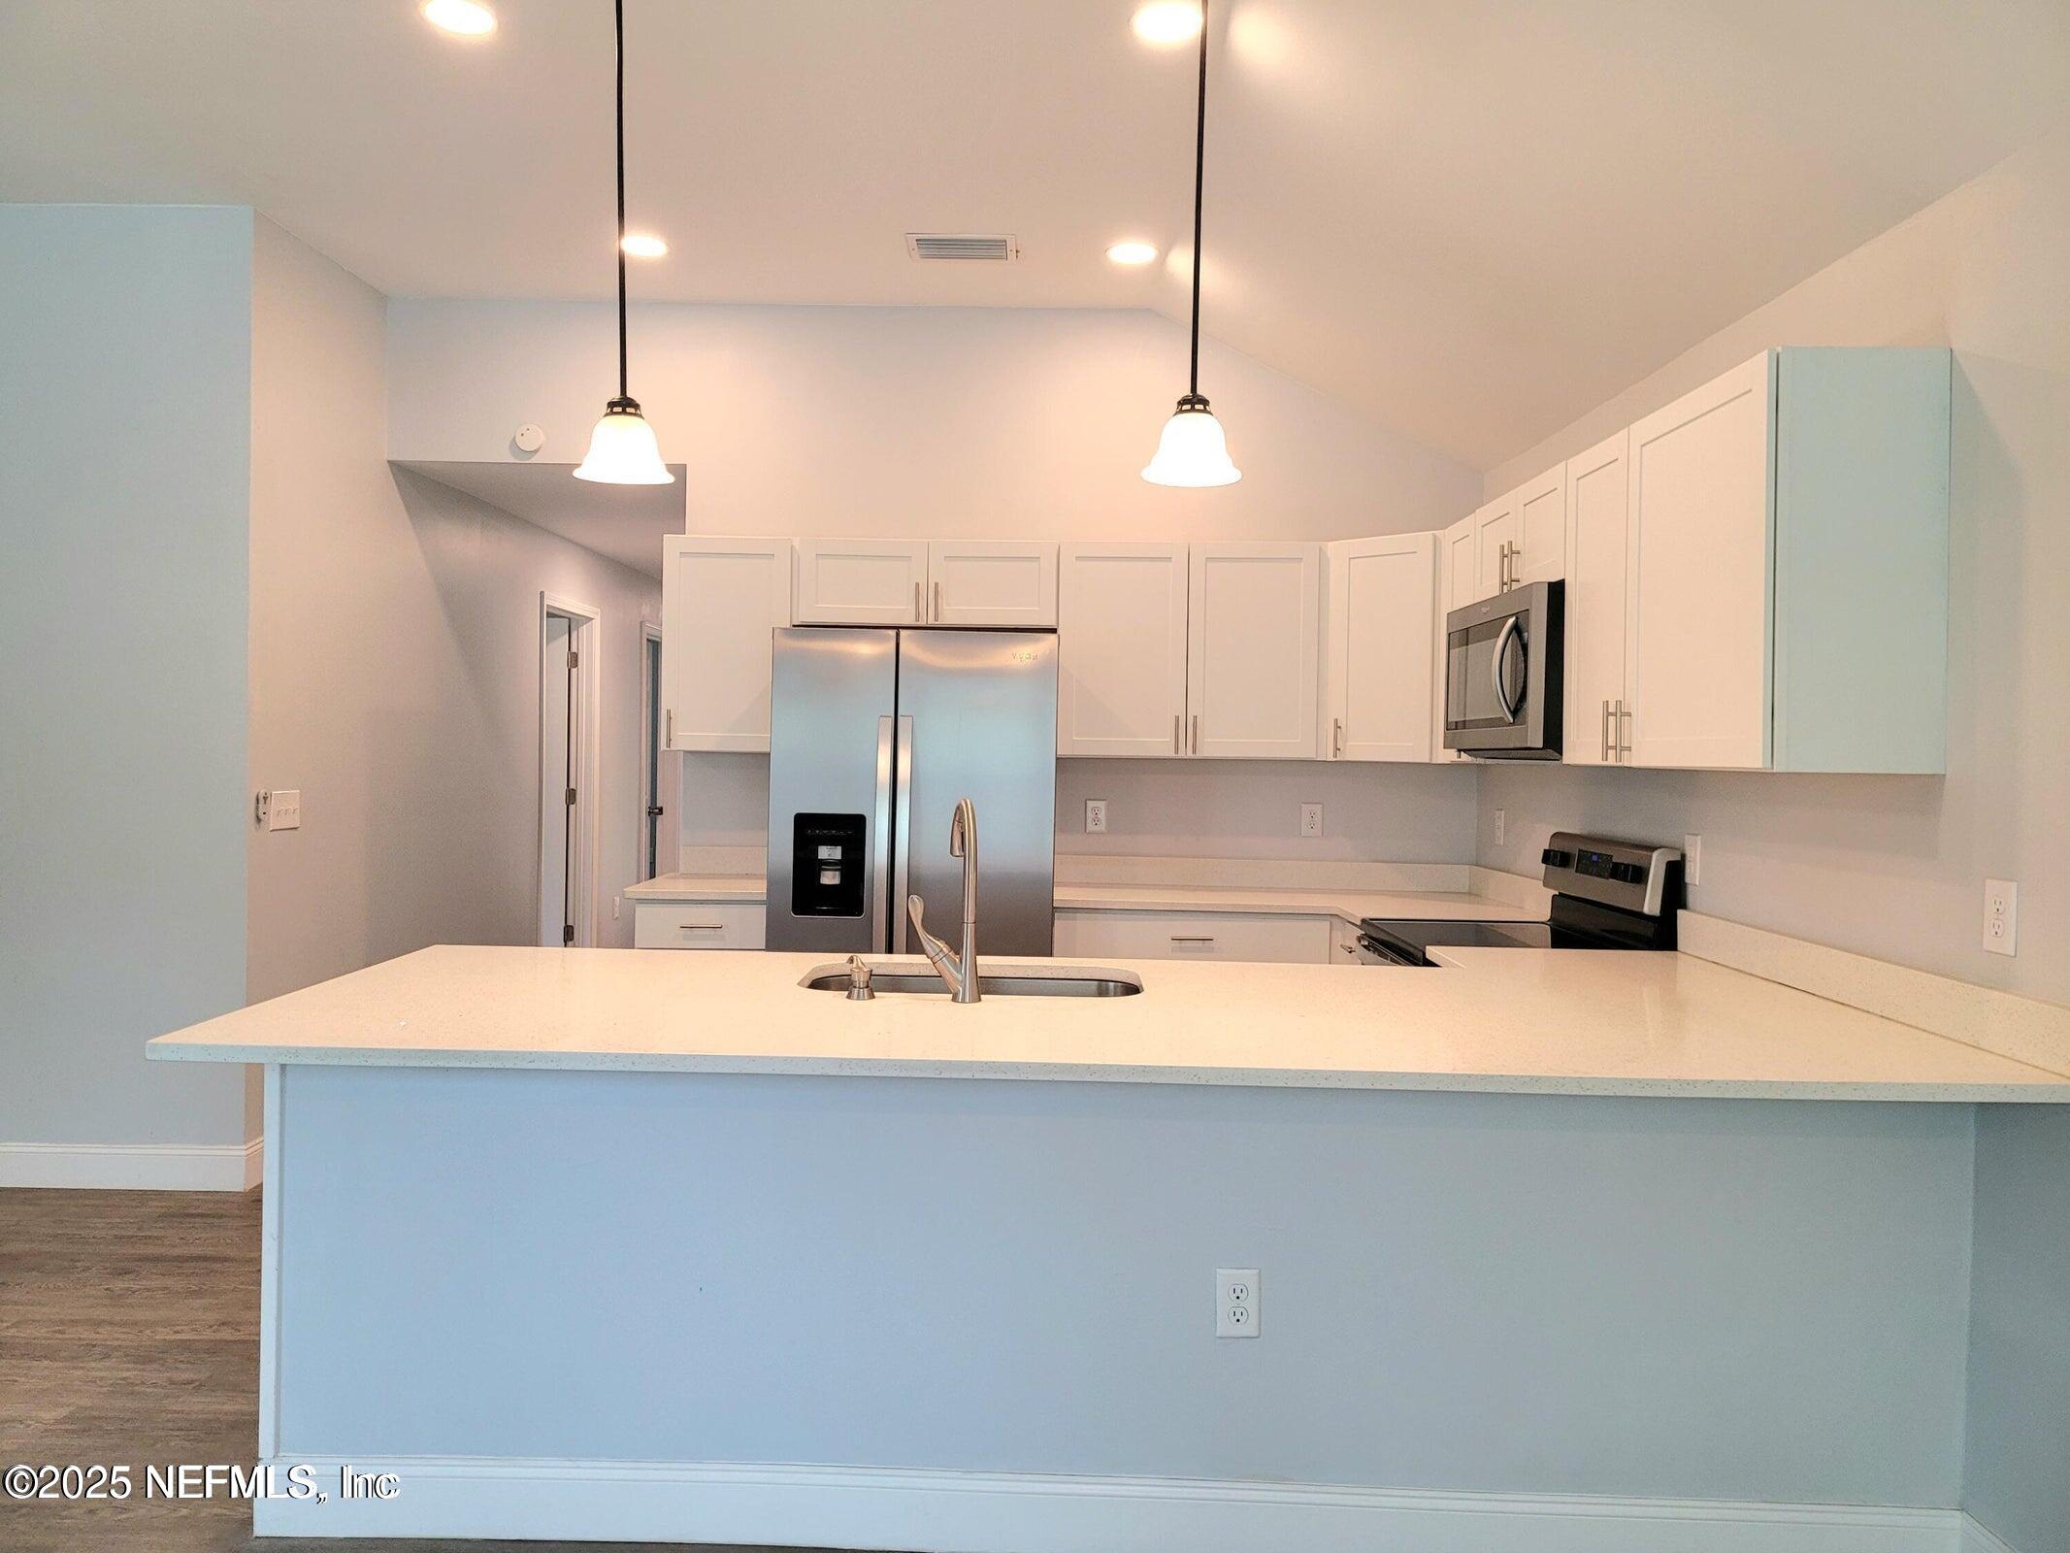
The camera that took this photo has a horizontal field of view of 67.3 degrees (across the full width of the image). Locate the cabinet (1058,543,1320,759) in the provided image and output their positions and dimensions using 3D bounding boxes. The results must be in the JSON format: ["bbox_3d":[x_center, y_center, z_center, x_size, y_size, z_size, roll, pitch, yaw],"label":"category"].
[{"bbox_3d":[0.531,-0.432,5.520,0.900,0.749,0.320,1,1,1],"label":"cabinet"}]

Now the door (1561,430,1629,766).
[{"bbox_3d":[1.317,-0.400,3.645,0.026,0.746,0.413,1,1,0],"label":"door"}]

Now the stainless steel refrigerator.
[{"bbox_3d":[-0.394,0.412,5.312,0.913,1.765,0.820,1,1,0],"label":"stainless steel refrigerator"}]

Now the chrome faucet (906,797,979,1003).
[{"bbox_3d":[-0.185,0.236,3.041,0.140,0.385,0.240,1,1,-11],"label":"chrome faucet"}]

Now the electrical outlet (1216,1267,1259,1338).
[{"bbox_3d":[0.344,0.892,2.633,0.073,0.116,0.010,1,1,1],"label":"electrical outlet"}]

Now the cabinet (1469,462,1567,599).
[{"bbox_3d":[1.463,-0.619,4.198,0.320,0.300,0.788,1,1,1],"label":"cabinet"}]

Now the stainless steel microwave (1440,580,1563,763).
[{"bbox_3d":[1.434,-0.266,4.279,0.400,0.430,0.760,1,1,0],"label":"stainless steel microwave"}]

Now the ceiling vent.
[{"bbox_3d":[-0.232,-1.698,5.028,0.350,0.020,0.264,1,1,1],"label":"ceiling vent"}]

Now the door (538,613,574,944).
[{"bbox_3d":[-2.889,0.175,8.319,0.760,2.060,0.040,1,1,0],"label":"door"}]

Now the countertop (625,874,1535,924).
[{"bbox_3d":[0.142,0.421,5.218,2.974,0.033,1.065,1,1,0],"label":"countertop"}]

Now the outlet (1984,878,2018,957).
[{"bbox_3d":[1.584,0.231,2.547,0.010,0.116,0.075,1,1,1],"label":"outlet"}]

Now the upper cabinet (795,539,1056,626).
[{"bbox_3d":[-0.377,-0.676,5.578,0.918,0.306,0.319,1,1,0],"label":"upper cabinet"}]

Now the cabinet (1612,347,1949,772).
[{"bbox_3d":[1.477,-0.390,3.131,0.321,0.757,0.693,1,1,0],"label":"cabinet"}]

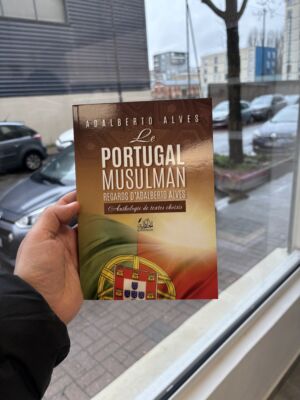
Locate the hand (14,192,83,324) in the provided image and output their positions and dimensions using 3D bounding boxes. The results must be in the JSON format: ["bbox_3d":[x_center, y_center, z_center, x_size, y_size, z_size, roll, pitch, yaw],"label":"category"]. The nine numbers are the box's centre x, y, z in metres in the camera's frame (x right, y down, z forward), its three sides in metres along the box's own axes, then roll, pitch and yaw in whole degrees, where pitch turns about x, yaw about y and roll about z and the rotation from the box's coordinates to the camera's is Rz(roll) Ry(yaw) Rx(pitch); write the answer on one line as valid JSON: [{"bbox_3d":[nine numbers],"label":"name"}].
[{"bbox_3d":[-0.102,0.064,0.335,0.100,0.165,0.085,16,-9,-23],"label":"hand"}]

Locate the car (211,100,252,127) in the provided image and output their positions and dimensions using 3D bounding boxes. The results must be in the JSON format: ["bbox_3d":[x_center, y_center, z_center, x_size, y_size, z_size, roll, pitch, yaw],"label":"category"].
[{"bbox_3d":[4.900,-5.300,18.500,1.770,1.480,4.200,10,23,37],"label":"car"}]

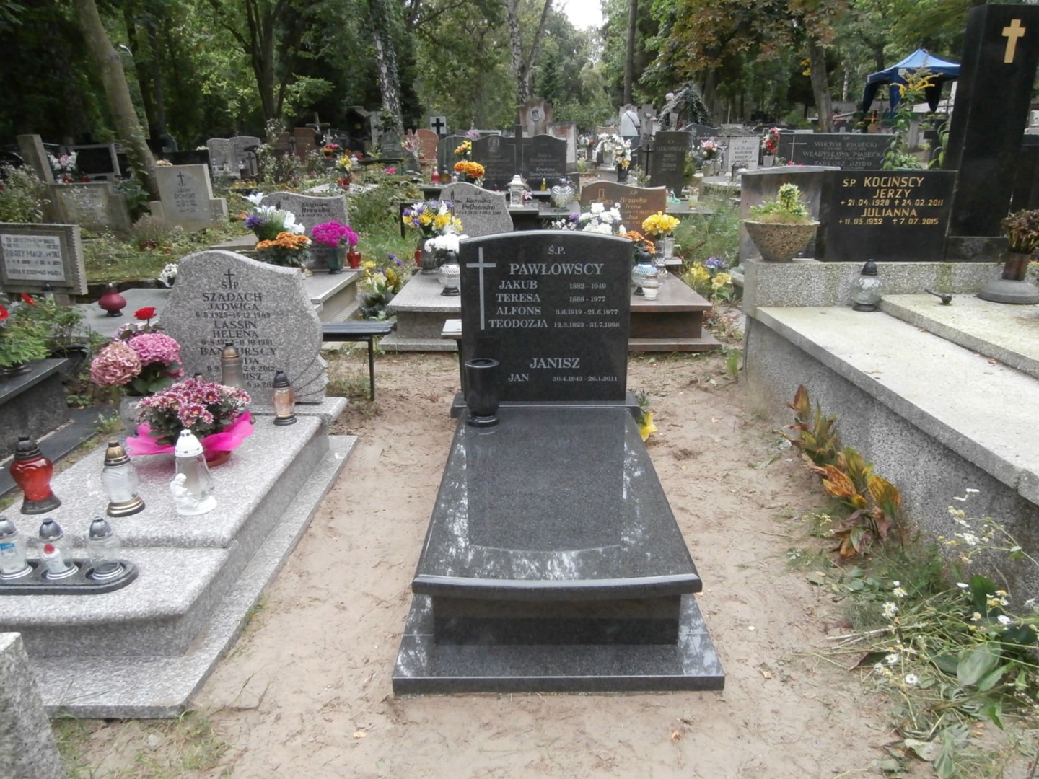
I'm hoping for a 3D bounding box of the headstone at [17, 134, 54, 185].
[{"bbox_3d":[-6.302,-2.958,9.408,0.294,0.717,0.167,0,18,1],"label":"headstone"}]

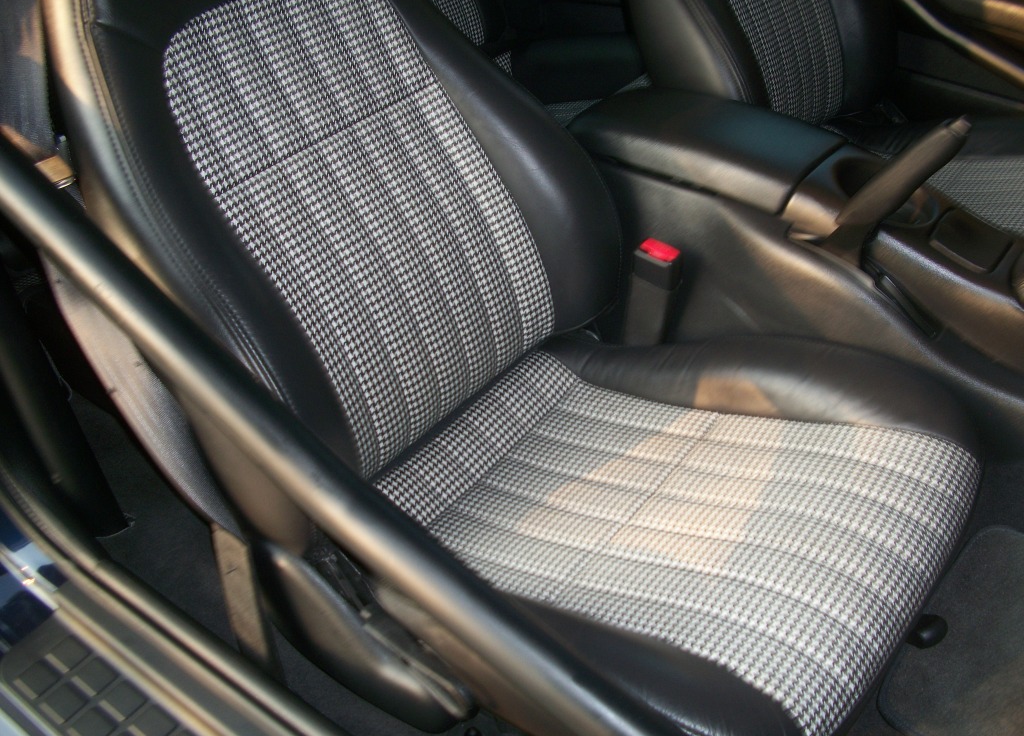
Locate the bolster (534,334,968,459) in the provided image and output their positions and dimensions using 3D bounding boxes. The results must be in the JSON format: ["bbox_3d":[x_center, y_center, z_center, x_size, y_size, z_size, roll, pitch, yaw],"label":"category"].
[{"bbox_3d":[0.277,0.031,1.155,0.470,0.120,0.140,15,40,25],"label":"bolster"}]

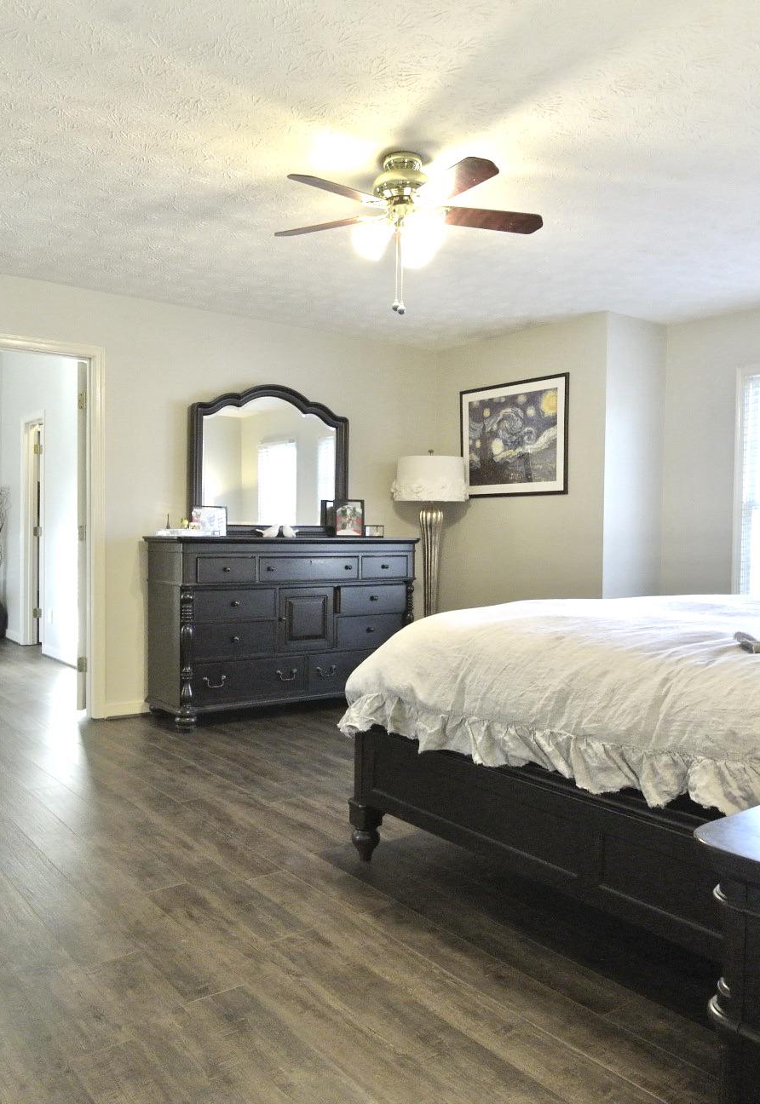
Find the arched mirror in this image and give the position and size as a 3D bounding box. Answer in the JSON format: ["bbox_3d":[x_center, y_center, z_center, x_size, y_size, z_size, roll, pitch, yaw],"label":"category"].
[{"bbox_3d":[-0.690,-0.587,5.335,1.160,0.980,0.070,-1,2,-37],"label":"arched mirror"}]

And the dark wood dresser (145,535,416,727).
[{"bbox_3d":[-0.564,0.435,5.178,1.700,1.040,0.540,-1,2,-37],"label":"dark wood dresser"}]

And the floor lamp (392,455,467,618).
[{"bbox_3d":[0.343,0.123,5.815,0.500,1.650,0.500,0,1,0],"label":"floor lamp"}]

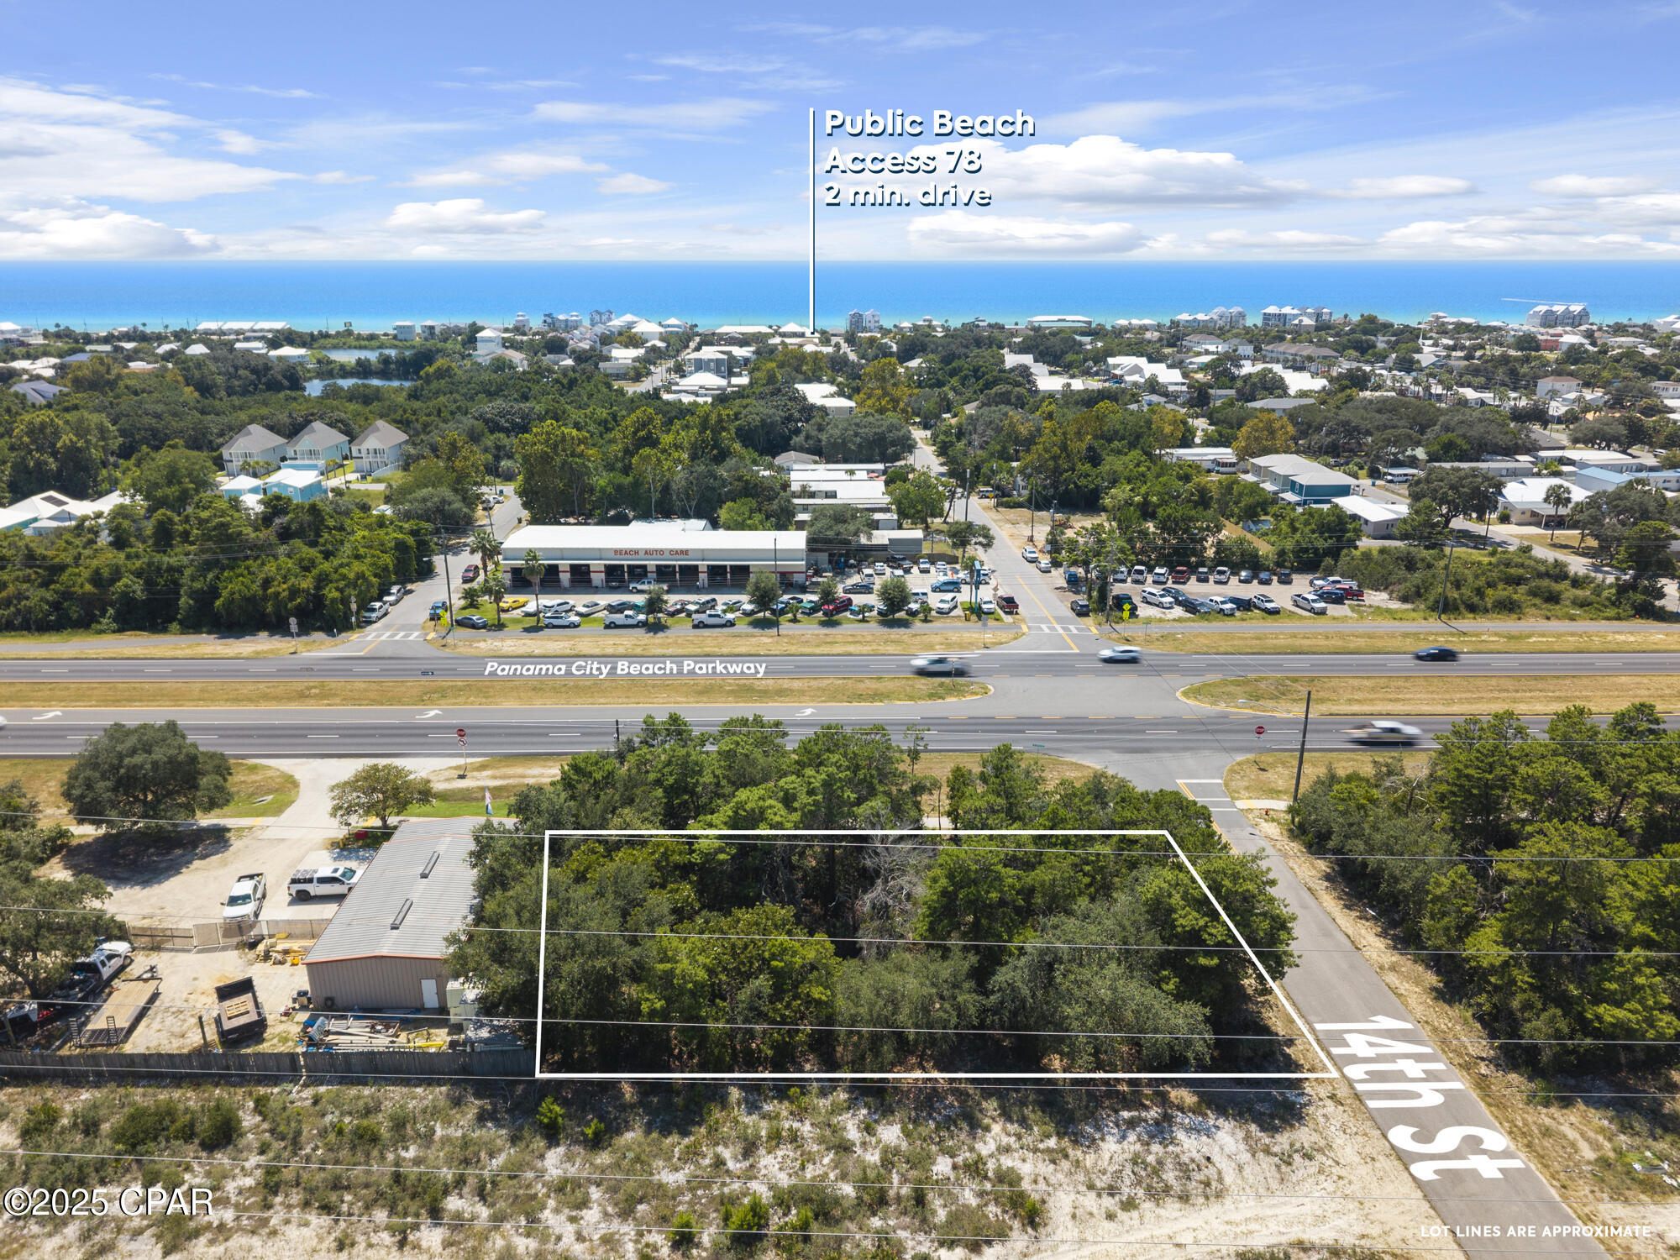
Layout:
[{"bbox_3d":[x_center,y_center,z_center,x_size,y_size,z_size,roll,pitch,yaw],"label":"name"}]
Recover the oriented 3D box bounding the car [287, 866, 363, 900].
[{"bbox_3d":[-37.850,19.006,87.291,5.880,1.930,2.050,-1,18,-2],"label":"car"}]

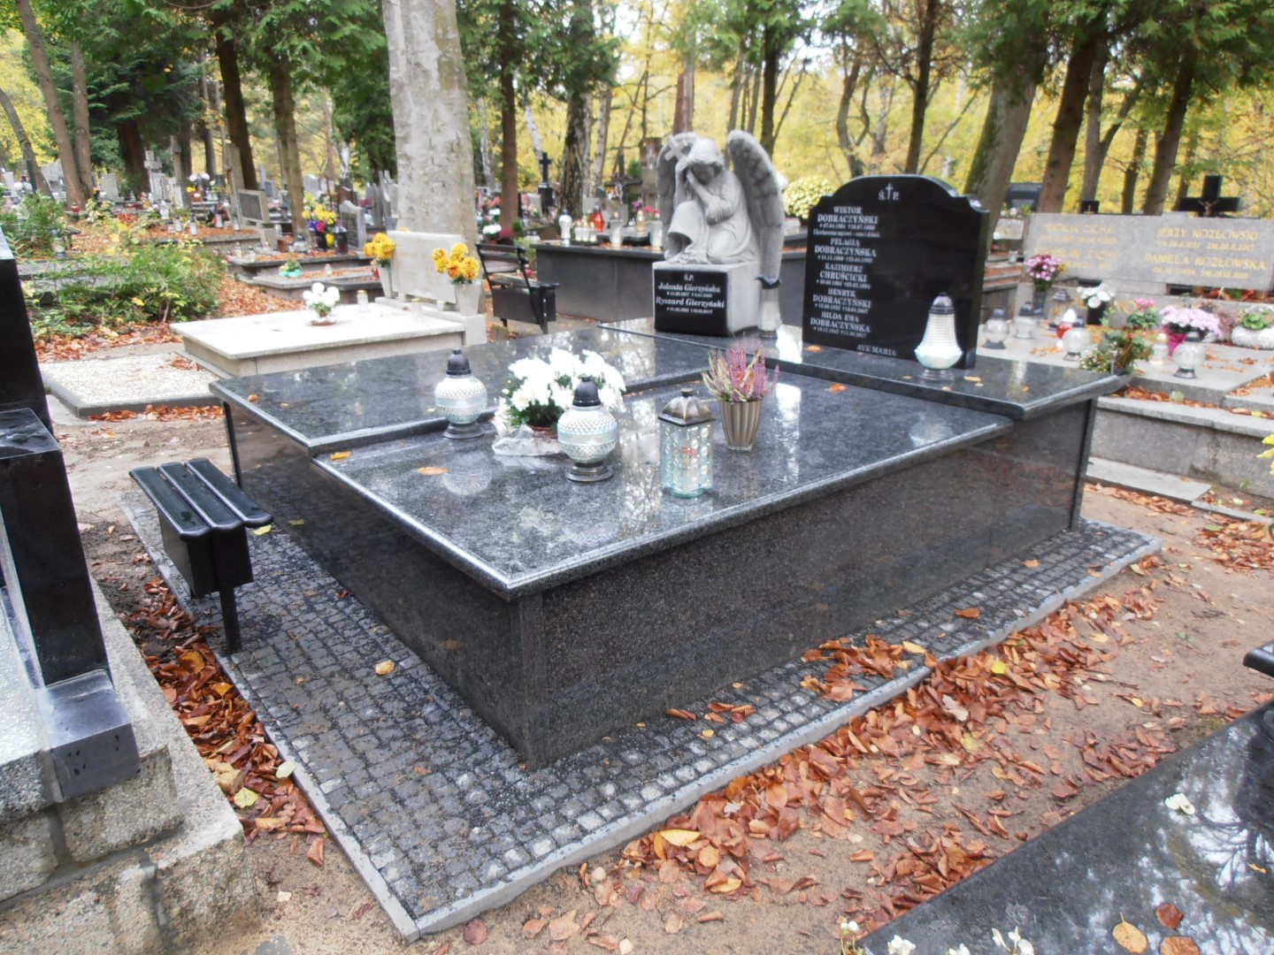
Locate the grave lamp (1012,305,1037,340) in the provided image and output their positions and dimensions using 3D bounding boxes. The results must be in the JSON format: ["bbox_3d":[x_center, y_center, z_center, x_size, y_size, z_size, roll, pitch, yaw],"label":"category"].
[{"bbox_3d":[2.379,-0.960,5.393,0.153,0.205,0.153,-14,22,-35],"label":"grave lamp"}]

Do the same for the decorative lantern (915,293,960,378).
[{"bbox_3d":[1.194,-0.555,3.460,0.186,0.327,0.186,-14,22,-35],"label":"decorative lantern"}]

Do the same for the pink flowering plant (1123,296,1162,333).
[{"bbox_3d":[3.371,-1.081,5.856,0.220,0.225,0.220,-15,23,-33],"label":"pink flowering plant"}]

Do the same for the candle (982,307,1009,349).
[{"bbox_3d":[2.064,-0.861,5.064,0.152,0.227,0.152,-14,22,-35],"label":"candle"}]

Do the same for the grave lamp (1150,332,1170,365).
[{"bbox_3d":[2.937,-0.726,4.917,0.103,0.185,0.103,-12,21,-28],"label":"grave lamp"}]

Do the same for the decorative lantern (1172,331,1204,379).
[{"bbox_3d":[2.627,-0.584,4.190,0.152,0.218,0.152,-14,22,-35],"label":"decorative lantern"}]

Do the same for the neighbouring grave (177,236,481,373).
[{"bbox_3d":[-2.638,-1.511,7.359,2.054,0.951,2.192,-14,22,-35],"label":"neighbouring grave"}]

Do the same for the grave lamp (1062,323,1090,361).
[{"bbox_3d":[2.529,-0.794,5.078,0.163,0.233,0.163,-12,21,-28],"label":"grave lamp"}]

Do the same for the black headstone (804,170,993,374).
[{"bbox_3d":[1.181,-0.988,4.168,0.064,0.816,1.008,-14,21,-31],"label":"black headstone"}]

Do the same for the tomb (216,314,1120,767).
[{"bbox_3d":[0.029,-0.154,4.034,2.983,0.625,2.772,-15,23,-35],"label":"tomb"}]

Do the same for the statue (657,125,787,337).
[{"bbox_3d":[0.380,-1.286,4.665,0.731,1.008,0.416,11,21,33],"label":"statue"}]

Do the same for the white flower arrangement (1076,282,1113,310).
[{"bbox_3d":[3.200,-1.261,6.167,0.238,0.189,0.255,-12,21,-28],"label":"white flower arrangement"}]

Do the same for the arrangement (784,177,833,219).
[{"bbox_3d":[1.806,-2.920,9.240,0.563,0.466,0.581,-1,19,0],"label":"arrangement"}]

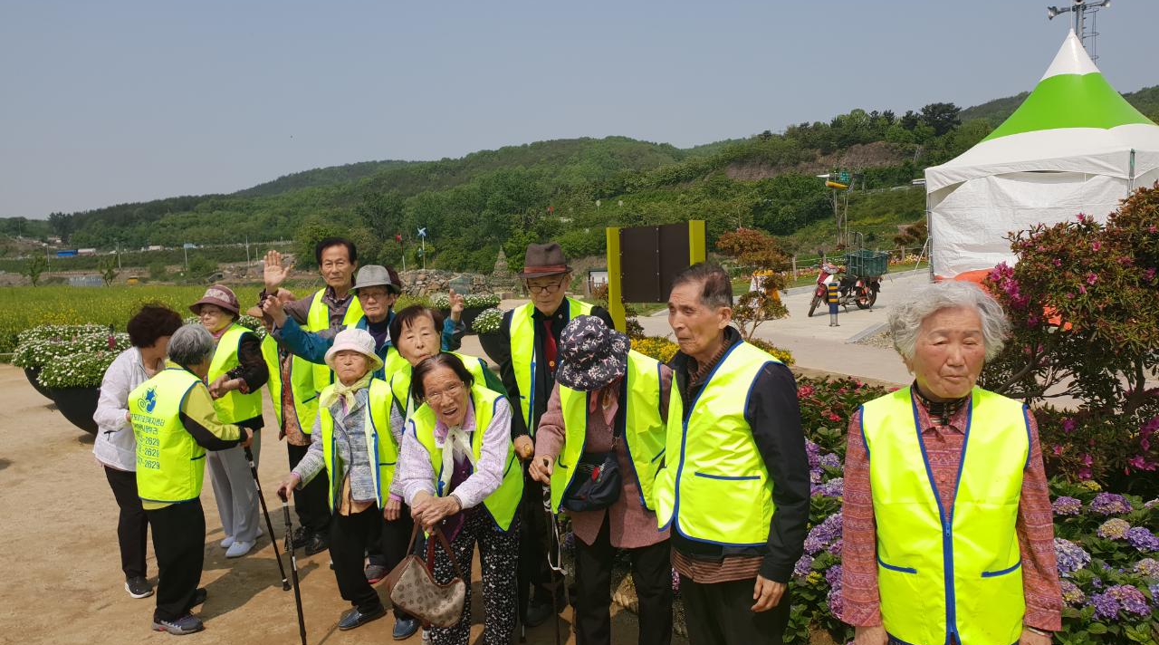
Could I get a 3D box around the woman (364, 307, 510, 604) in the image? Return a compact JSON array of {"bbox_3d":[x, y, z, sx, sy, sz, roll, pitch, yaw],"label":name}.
[{"bbox_3d":[-0.573,0.618,3.731,0.500,1.390,0.400,-2,4,-5],"label":"woman"}]

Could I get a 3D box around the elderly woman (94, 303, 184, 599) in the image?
[{"bbox_3d":[-2.209,0.619,4.347,0.400,1.400,0.430,-2,4,-5],"label":"elderly woman"}]

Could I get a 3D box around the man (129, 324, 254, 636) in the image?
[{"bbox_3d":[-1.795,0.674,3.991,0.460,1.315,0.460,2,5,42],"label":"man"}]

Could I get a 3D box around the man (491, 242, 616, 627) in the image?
[{"bbox_3d":[-0.112,0.471,3.791,0.540,1.647,0.400,-2,4,1],"label":"man"}]

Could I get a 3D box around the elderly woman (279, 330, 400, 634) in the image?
[{"bbox_3d":[-1.040,0.677,3.768,0.530,1.295,0.430,-1,4,4],"label":"elderly woman"}]

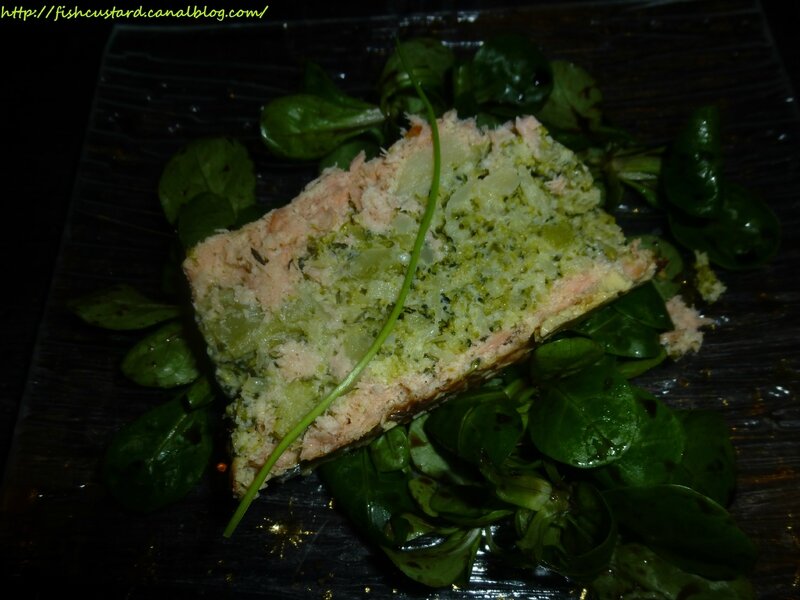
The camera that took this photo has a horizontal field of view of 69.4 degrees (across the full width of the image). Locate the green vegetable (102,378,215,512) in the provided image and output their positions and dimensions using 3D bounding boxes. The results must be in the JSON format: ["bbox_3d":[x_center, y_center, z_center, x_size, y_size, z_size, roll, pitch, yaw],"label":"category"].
[{"bbox_3d":[-0.077,0.048,0.190,0.032,0.012,0.044,31,70,15],"label":"green vegetable"}]

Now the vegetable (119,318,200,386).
[{"bbox_3d":[-0.083,0.021,0.203,0.031,0.010,0.024,-16,66,-5],"label":"vegetable"}]

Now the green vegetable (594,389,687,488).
[{"bbox_3d":[0.070,0.041,0.180,0.034,0.013,0.036,-39,70,-15],"label":"green vegetable"}]

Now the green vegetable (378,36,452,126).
[{"bbox_3d":[0.007,-0.094,0.246,0.030,0.015,0.049,7,66,5],"label":"green vegetable"}]

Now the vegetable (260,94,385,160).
[{"bbox_3d":[-0.032,-0.073,0.240,0.051,0.014,0.034,-7,66,-1],"label":"vegetable"}]

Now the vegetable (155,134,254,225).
[{"bbox_3d":[-0.077,-0.047,0.230,0.040,0.013,0.046,-24,67,-9],"label":"vegetable"}]

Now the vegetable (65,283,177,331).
[{"bbox_3d":[-0.101,0.002,0.212,0.043,0.011,0.018,3,66,3],"label":"vegetable"}]

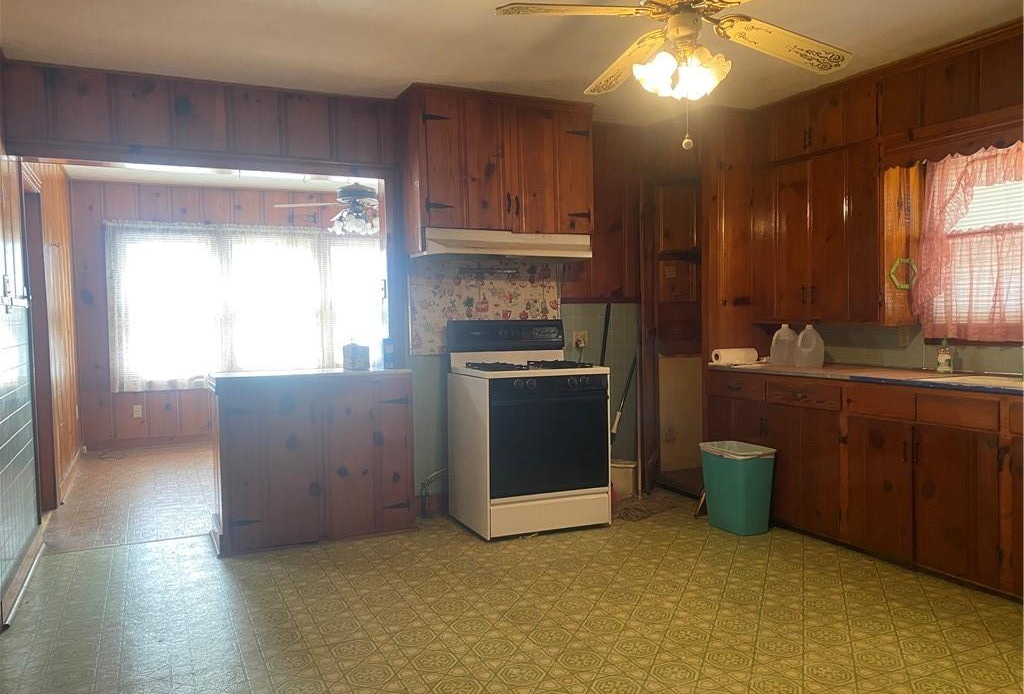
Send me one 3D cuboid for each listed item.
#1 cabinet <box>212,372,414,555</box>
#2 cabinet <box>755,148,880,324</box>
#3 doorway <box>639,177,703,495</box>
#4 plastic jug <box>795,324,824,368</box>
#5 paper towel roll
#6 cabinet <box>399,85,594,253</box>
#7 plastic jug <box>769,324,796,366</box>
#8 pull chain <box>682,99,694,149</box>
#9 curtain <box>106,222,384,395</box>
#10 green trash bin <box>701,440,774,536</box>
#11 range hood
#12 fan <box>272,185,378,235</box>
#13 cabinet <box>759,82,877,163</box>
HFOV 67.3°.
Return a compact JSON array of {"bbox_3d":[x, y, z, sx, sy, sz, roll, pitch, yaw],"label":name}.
[{"bbox_3d":[-1.159,0.603,4.454,1.080,0.935,0.520,-2,3,-25],"label":"cabinet"},{"bbox_3d":[1.938,-0.653,4.685,0.293,1.014,0.998,-2,3,-25],"label":"cabinet"},{"bbox_3d":[1.153,-0.072,5.300,0.128,2.138,0.621,-2,3,-25],"label":"doorway"},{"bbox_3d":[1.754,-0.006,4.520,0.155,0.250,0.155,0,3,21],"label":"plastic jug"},{"bbox_3d":[1.425,0.059,4.913,0.280,0.108,0.108,-2,3,-17],"label":"paper towel roll"},{"bbox_3d":[-0.079,-1.034,4.690,1.156,0.925,0.325,-2,3,-25],"label":"cabinet"},{"bbox_3d":[1.684,-0.014,4.779,0.152,0.256,0.152,-2,3,-25],"label":"plastic jug"},{"bbox_3d":[0.590,-0.747,2.570,0.036,0.175,0.036,-1,3,0],"label":"pull chain"},{"bbox_3d":[-2.522,-0.421,7.866,2.840,1.600,0.120,-2,3,-25],"label":"curtain"},{"bbox_3d":[1.278,0.799,4.372,0.265,0.465,0.370,-2,3,-25],"label":"green trash bin"},{"bbox_3d":[-0.058,-0.614,4.704,1.070,0.155,0.345,-2,3,-25],"label":"range hood"},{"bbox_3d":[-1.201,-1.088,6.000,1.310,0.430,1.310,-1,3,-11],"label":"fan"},{"bbox_3d":[1.919,-1.333,4.671,0.293,0.346,0.954,-2,3,-25],"label":"cabinet"}]

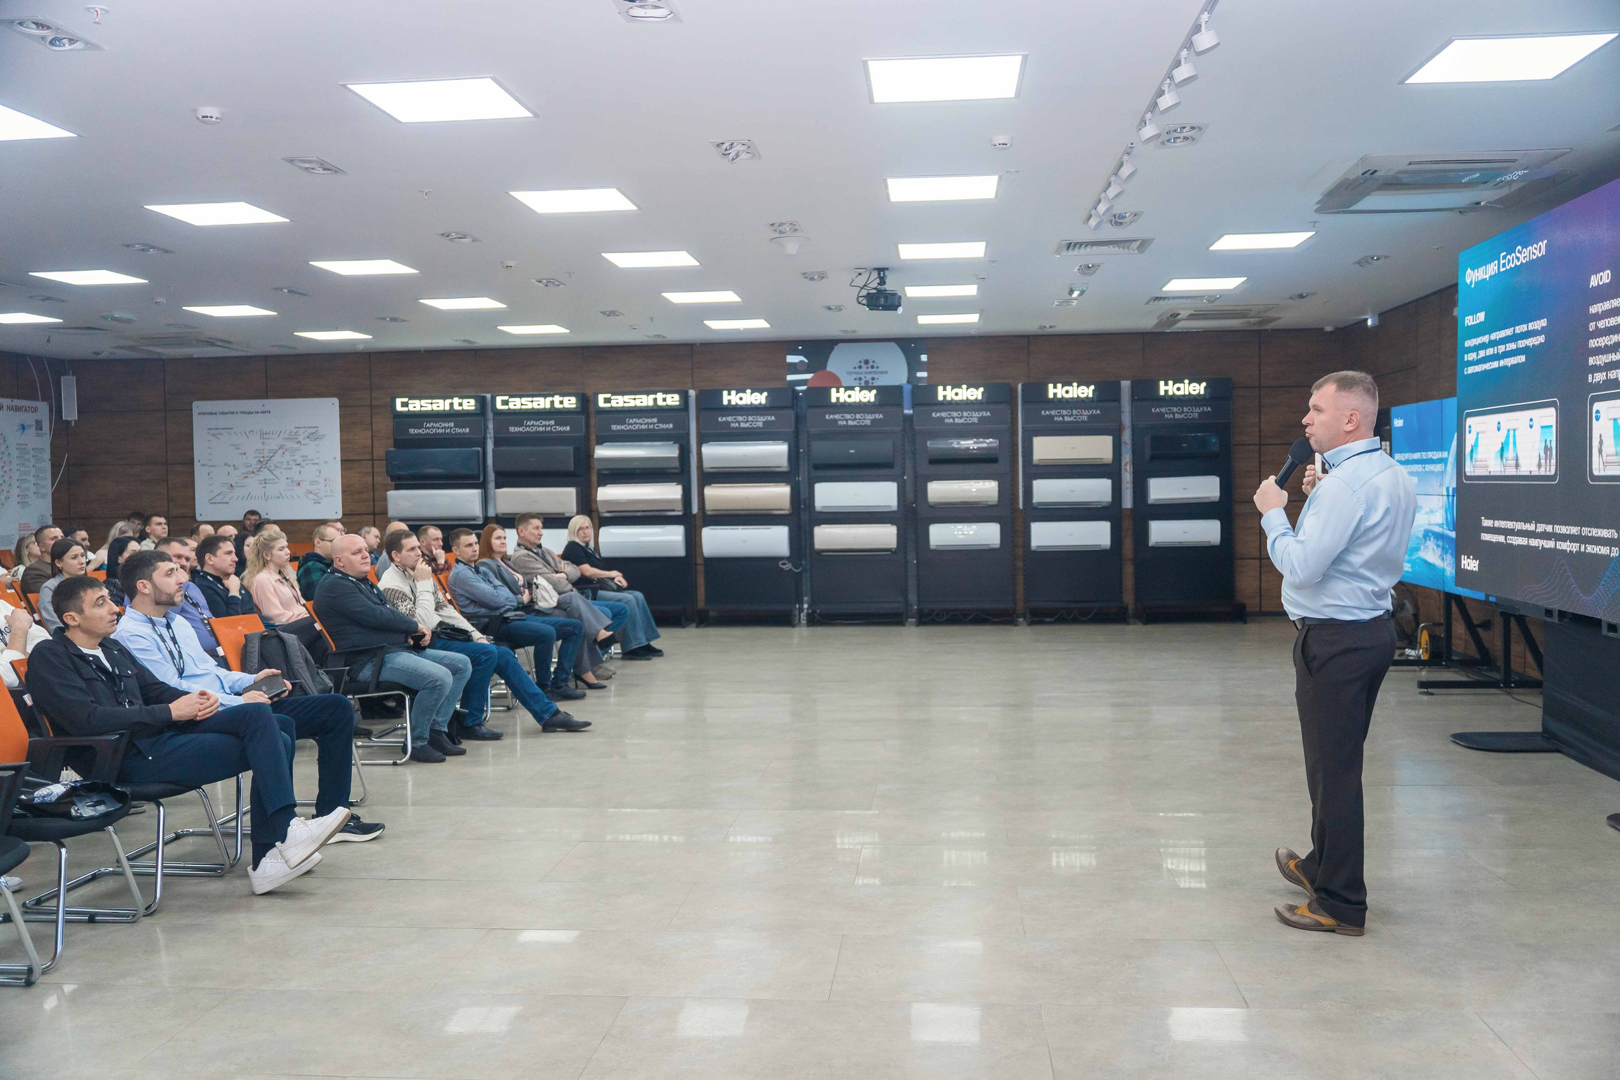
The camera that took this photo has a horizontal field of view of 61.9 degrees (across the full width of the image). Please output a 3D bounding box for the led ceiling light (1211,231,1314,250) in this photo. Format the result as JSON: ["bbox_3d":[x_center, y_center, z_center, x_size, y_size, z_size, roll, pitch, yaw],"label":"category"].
[{"bbox_3d":[3.017,-2.007,9.049,0.590,0.030,0.590,-1,2,6],"label":"led ceiling light"}]

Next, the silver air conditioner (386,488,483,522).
[{"bbox_3d":[-4.147,-0.375,14.953,1.000,0.345,0.210,-1,2,5],"label":"silver air conditioner"}]

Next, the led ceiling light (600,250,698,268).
[{"bbox_3d":[-1.103,-1.968,9.445,0.590,0.040,0.580,-1,2,6],"label":"led ceiling light"}]

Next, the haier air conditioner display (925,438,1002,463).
[{"bbox_3d":[1.568,-0.897,13.777,0.712,0.256,0.195,0,2,7],"label":"haier air conditioner display"}]

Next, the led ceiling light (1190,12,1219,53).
[{"bbox_3d":[1.273,-1.634,4.342,0.095,0.130,0.095,0,2,5],"label":"led ceiling light"}]

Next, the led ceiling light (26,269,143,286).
[{"bbox_3d":[-5.235,-1.914,9.823,0.590,0.030,0.590,-1,2,6],"label":"led ceiling light"}]

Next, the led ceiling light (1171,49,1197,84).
[{"bbox_3d":[1.311,-1.649,4.710,0.095,0.130,0.095,0,2,5],"label":"led ceiling light"}]

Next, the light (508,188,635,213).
[{"bbox_3d":[-1.301,-1.891,7.512,0.590,0.040,0.580,-1,2,6],"label":"light"}]

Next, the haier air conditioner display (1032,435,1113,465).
[{"bbox_3d":[2.666,-0.903,13.679,0.790,0.280,0.200,0,2,7],"label":"haier air conditioner display"}]

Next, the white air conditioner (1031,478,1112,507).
[{"bbox_3d":[2.777,-0.496,14.293,0.808,0.294,0.200,-1,2,5],"label":"white air conditioner"}]

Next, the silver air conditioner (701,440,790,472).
[{"bbox_3d":[-0.692,-0.896,14.602,0.926,0.316,0.210,-1,2,5],"label":"silver air conditioner"}]

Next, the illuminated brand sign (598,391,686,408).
[{"bbox_3d":[-1.825,-1.498,14.521,0.885,0.155,0.060,-1,2,6],"label":"illuminated brand sign"}]

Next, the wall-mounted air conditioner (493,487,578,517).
[{"bbox_3d":[-2.912,-0.398,14.357,0.871,0.303,0.200,0,2,7],"label":"wall-mounted air conditioner"}]

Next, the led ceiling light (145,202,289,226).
[{"bbox_3d":[-3.267,-1.809,7.476,0.595,0.030,0.595,0,2,5],"label":"led ceiling light"}]

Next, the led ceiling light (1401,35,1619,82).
[{"bbox_3d":[2.672,-1.846,5.191,0.590,0.030,0.590,-1,2,6],"label":"led ceiling light"}]

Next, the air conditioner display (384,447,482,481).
[{"bbox_3d":[-4.077,-0.818,14.667,1.030,0.355,0.240,-1,2,6],"label":"air conditioner display"}]

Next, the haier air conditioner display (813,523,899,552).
[{"bbox_3d":[0.476,-0.015,13.993,0.859,0.285,0.212,-1,2,6],"label":"haier air conditioner display"}]

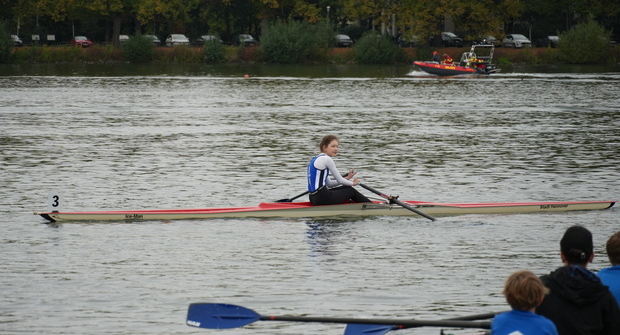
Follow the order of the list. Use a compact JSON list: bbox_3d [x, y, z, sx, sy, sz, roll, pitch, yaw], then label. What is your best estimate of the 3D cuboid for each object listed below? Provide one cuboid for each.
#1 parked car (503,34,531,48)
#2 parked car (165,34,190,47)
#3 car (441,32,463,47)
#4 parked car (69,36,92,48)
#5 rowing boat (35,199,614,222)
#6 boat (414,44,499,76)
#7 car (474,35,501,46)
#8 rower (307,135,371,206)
[{"bbox_3d":[22.088,-13.467,372.000,1.770,1.500,4.150,-1,2,-15],"label":"parked car"},{"bbox_3d":[-14.150,-13.448,370.000,1.800,1.500,4.300,0,2,-11],"label":"parked car"},{"bbox_3d":[14.840,-13.722,374.000,1.820,1.600,4.400,-1,2,-22],"label":"car"},{"bbox_3d":[-24.758,-13.514,376.000,1.760,1.400,4.450,-1,2,-14],"label":"parked car"},{"bbox_3d":[0.306,0.546,41.918,7.600,0.270,0.360,-1,2,-22],"label":"rowing boat"},{"bbox_3d":[9.618,-6.940,226.000,6.100,2.100,2.350,1,2,35],"label":"boat"},{"bbox_3d":[19.139,-13.500,375.000,1.780,1.480,4.300,-1,2,-17],"label":"car"},{"bbox_3d":[0.374,0.040,42.018,0.880,0.870,0.480,-1,2,-22],"label":"rower"}]

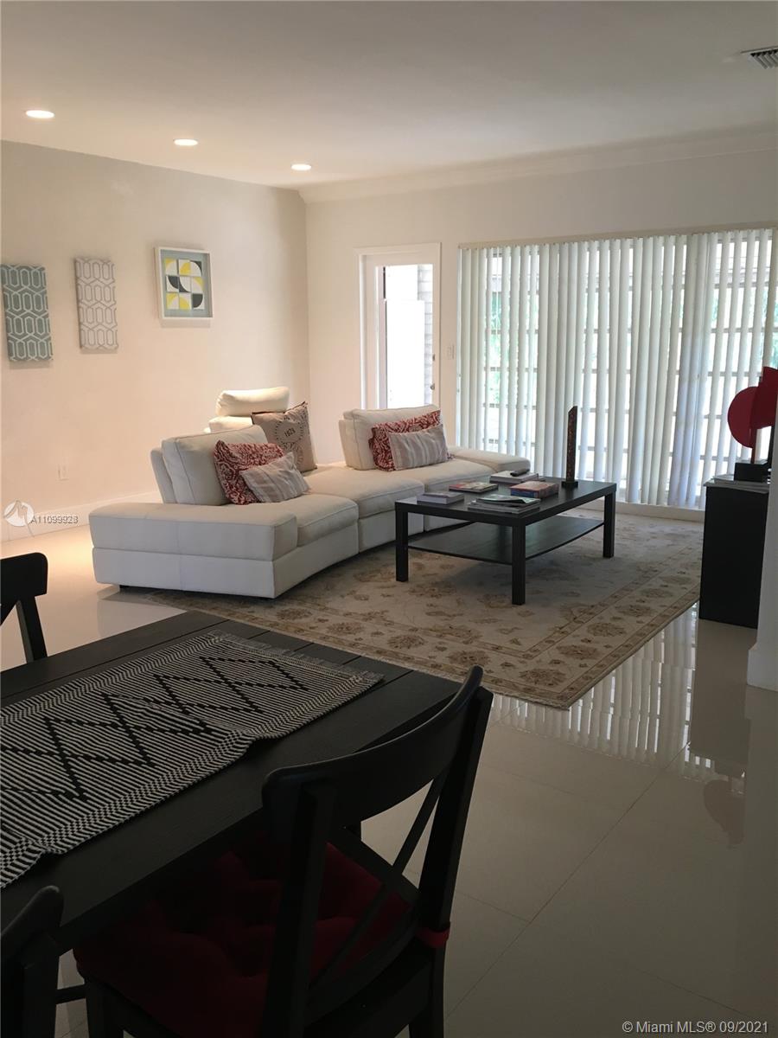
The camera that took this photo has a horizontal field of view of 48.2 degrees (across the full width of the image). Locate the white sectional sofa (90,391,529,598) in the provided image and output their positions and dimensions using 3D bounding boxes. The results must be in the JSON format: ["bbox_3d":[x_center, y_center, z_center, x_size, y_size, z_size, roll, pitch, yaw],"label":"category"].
[{"bbox_3d":[-0.320,-0.332,5.768,1.380,0.950,3.360,9,15,36],"label":"white sectional sofa"}]

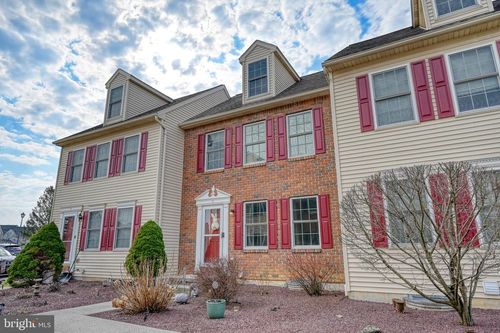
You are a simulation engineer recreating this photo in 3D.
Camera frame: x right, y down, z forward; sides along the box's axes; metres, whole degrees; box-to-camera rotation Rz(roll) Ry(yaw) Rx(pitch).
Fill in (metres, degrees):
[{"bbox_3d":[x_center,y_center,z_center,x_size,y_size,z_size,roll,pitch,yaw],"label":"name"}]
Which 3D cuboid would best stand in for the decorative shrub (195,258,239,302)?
[{"bbox_3d":[-0.815,2.767,7.112,1.069,0.963,1.069,-1,-14,0],"label":"decorative shrub"}]

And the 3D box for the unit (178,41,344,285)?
[{"bbox_3d":[1.698,-0.121,13.422,6.000,9.200,8.200,-8,-16,28],"label":"unit"}]

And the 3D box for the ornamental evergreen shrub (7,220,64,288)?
[{"bbox_3d":[-7.906,3.234,10.967,1.745,2.215,1.745,-8,-16,28],"label":"ornamental evergreen shrub"}]

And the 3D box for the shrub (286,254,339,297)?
[{"bbox_3d":[1.596,2.790,7.580,1.352,1.032,1.269,-8,-16,28],"label":"shrub"}]

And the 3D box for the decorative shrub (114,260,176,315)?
[{"bbox_3d":[-2.260,2.561,6.215,1.249,1.015,1.249,-8,-16,28],"label":"decorative shrub"}]

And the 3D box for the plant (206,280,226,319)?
[{"bbox_3d":[-0.660,2.602,5.749,0.392,0.654,0.392,-1,-14,0],"label":"plant"}]

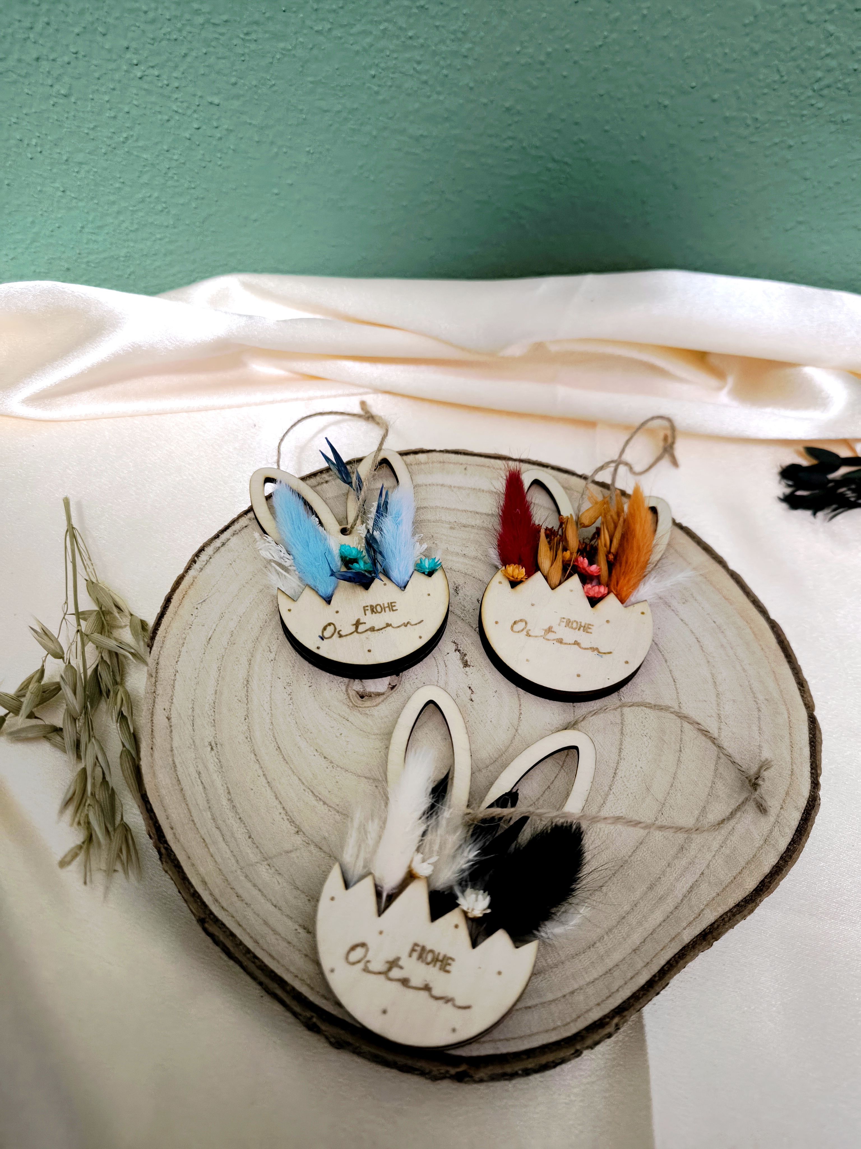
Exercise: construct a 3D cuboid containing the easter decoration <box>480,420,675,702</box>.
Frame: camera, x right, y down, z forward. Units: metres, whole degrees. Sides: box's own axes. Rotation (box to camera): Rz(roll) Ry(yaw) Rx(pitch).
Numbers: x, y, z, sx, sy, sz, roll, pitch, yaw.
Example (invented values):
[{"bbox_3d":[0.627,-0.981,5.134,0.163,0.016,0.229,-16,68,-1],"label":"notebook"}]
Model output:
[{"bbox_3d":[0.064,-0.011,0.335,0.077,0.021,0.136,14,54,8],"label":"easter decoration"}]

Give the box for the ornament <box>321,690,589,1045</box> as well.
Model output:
[{"bbox_3d":[0.009,0.089,0.259,0.077,0.018,0.116,17,54,10],"label":"ornament"}]

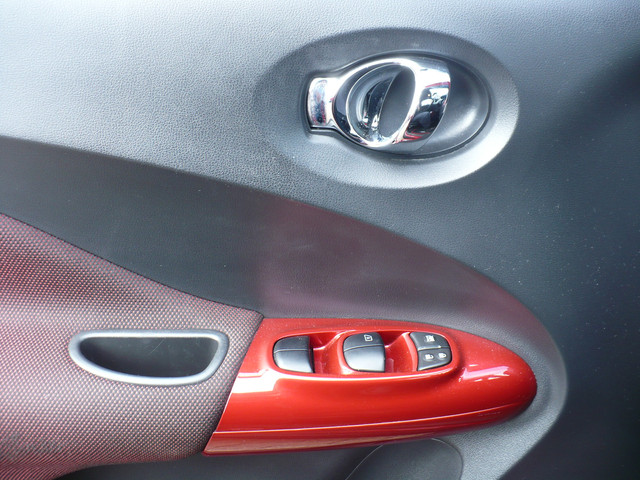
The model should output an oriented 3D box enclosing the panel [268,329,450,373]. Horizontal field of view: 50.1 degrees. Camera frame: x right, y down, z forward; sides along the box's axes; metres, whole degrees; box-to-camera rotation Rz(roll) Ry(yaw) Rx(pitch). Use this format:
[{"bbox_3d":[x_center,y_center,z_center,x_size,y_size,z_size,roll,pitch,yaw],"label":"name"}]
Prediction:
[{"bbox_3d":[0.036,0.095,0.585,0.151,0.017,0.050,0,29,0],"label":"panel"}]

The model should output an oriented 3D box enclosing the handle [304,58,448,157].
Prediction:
[{"bbox_3d":[0.048,-0.113,0.577,0.119,0.077,0.035,0,23,0],"label":"handle"}]

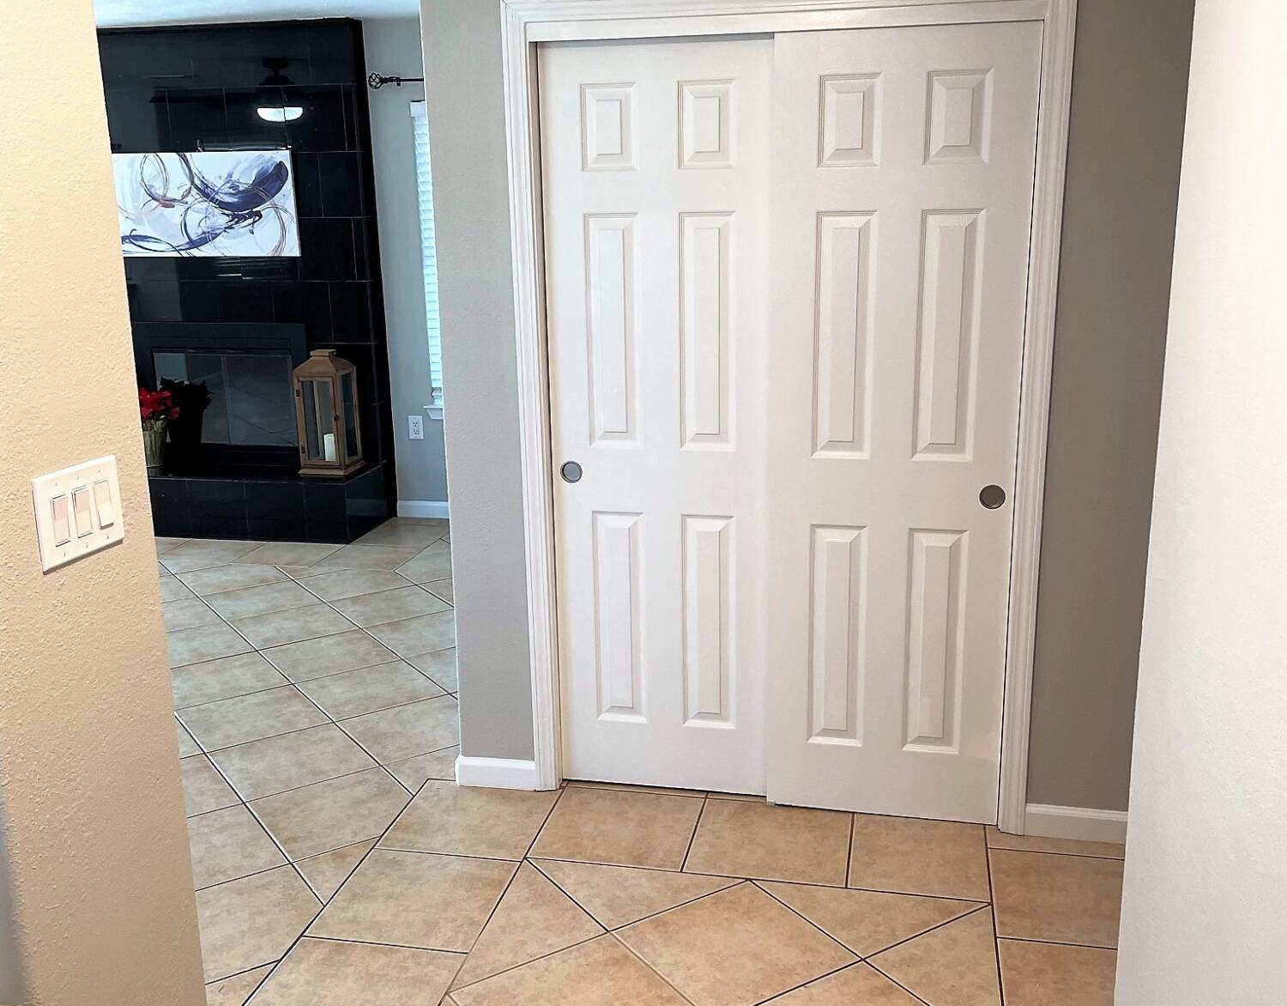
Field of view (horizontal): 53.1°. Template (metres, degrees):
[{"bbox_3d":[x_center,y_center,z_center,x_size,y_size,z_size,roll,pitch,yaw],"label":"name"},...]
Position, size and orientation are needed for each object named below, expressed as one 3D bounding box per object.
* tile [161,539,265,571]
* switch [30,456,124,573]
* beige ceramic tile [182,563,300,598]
[{"bbox_3d":[-2.060,0.231,6.209,0.404,0.011,0.392,2,14,12],"label":"tile"},{"bbox_3d":[-0.765,0.011,1.746,0.010,0.122,0.171,3,14,14],"label":"switch"},{"bbox_3d":[-1.823,0.329,5.725,0.398,0.010,0.398,-10,16,-32],"label":"beige ceramic tile"}]

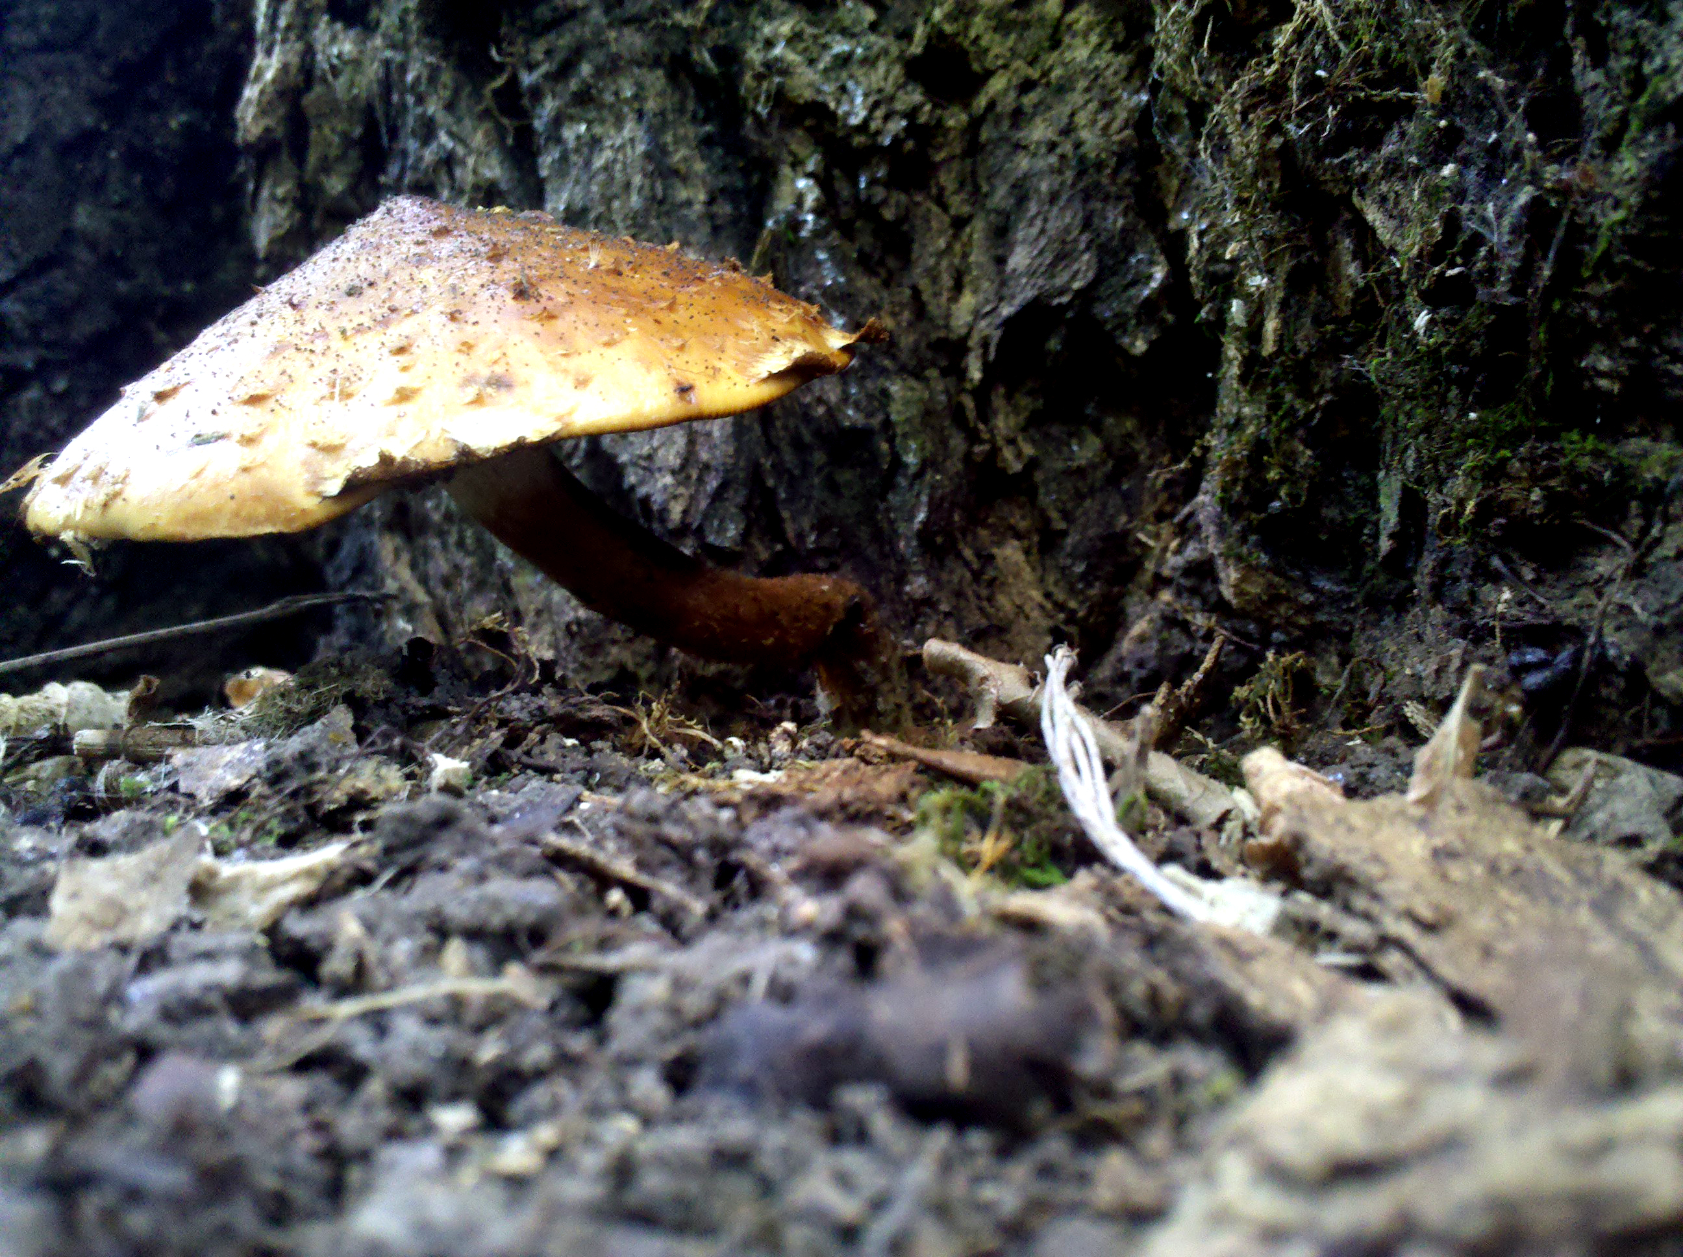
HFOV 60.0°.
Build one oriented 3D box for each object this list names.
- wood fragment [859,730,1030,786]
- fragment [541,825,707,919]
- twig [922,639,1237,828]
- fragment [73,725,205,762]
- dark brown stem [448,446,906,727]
[{"bbox_3d":[0.013,0.016,0.189,0.025,0.003,0.003,10,9,31],"label":"wood fragment"},{"bbox_3d":[-0.020,0.023,0.136,0.022,0.002,0.002,14,13,36],"label":"fragment"},{"bbox_3d":[0.030,0.013,0.195,0.006,0.007,0.054,-5,23,-43],"label":"twig"},{"bbox_3d":[-0.098,0.016,0.205,0.018,0.004,0.004,-1,5,-16],"label":"fragment"},{"bbox_3d":[-0.024,-0.007,0.203,0.064,0.041,0.018,0,5,0],"label":"dark brown stem"}]

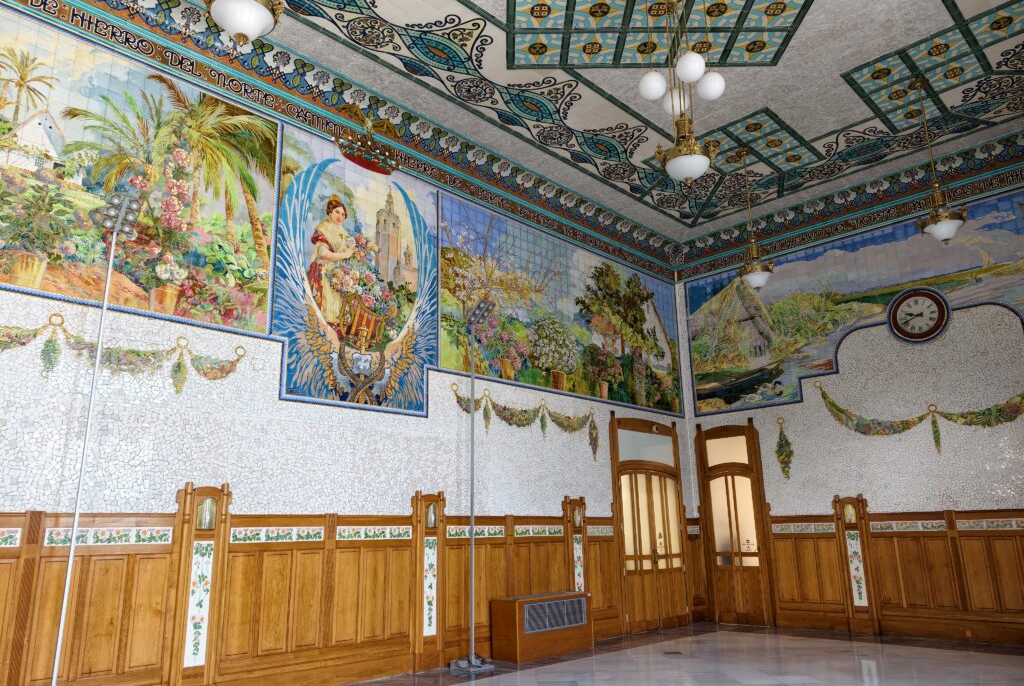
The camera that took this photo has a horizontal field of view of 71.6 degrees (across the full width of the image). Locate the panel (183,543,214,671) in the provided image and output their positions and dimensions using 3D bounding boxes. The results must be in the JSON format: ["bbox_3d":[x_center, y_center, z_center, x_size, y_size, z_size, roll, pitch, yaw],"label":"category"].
[{"bbox_3d":[-2.809,2.340,6.389,0.040,1.068,0.186,-15,-21,42],"label":"panel"}]

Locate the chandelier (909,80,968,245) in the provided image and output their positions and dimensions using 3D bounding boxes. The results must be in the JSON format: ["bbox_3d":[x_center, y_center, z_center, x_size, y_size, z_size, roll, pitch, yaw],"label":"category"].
[{"bbox_3d":[4.869,-2.110,8.228,0.500,2.073,0.500,-15,-21,42],"label":"chandelier"}]

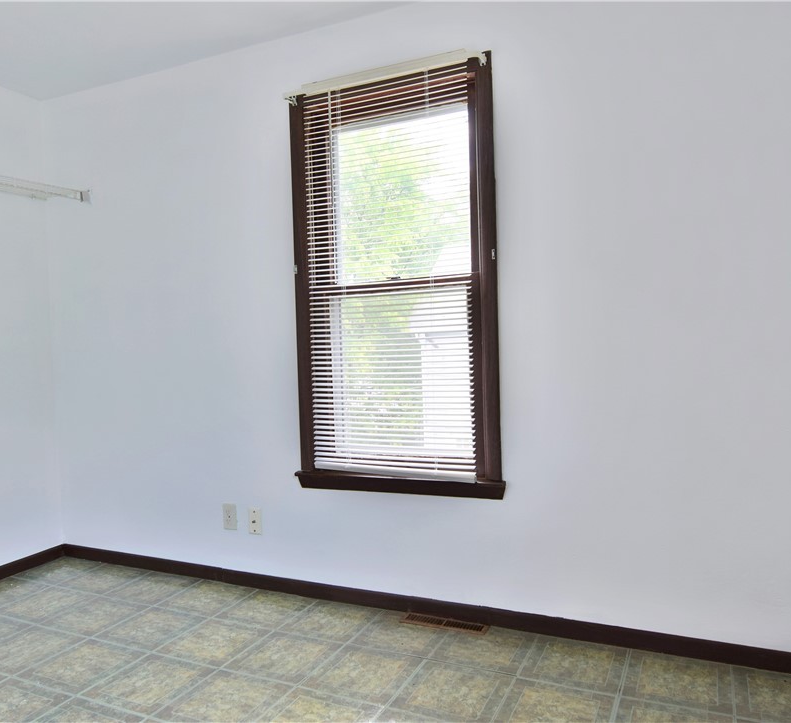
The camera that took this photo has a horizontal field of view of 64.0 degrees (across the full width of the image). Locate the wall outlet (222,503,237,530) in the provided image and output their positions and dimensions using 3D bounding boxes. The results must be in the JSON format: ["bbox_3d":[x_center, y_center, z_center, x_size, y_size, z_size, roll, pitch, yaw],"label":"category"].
[{"bbox_3d":[-0.737,0.692,2.821,0.071,0.115,0.010,-1,2,25],"label":"wall outlet"}]

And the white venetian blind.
[{"bbox_3d":[-0.038,-0.330,2.403,0.685,1.530,0.040,-1,2,25],"label":"white venetian blind"}]

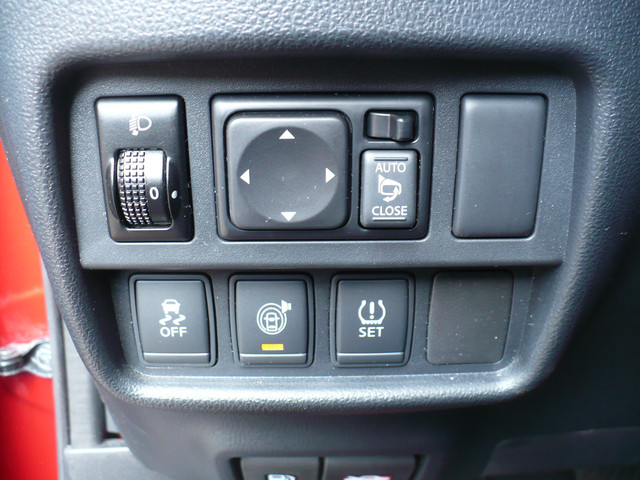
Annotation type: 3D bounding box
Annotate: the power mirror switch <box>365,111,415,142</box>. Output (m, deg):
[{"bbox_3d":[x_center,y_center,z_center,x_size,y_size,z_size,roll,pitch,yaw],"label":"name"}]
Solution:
[{"bbox_3d":[0.018,-0.030,0.175,0.012,0.008,0.007,0,18,0],"label":"power mirror switch"}]

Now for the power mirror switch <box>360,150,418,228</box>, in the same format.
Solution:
[{"bbox_3d":[0.018,-0.014,0.180,0.015,0.021,0.006,0,18,0],"label":"power mirror switch"}]

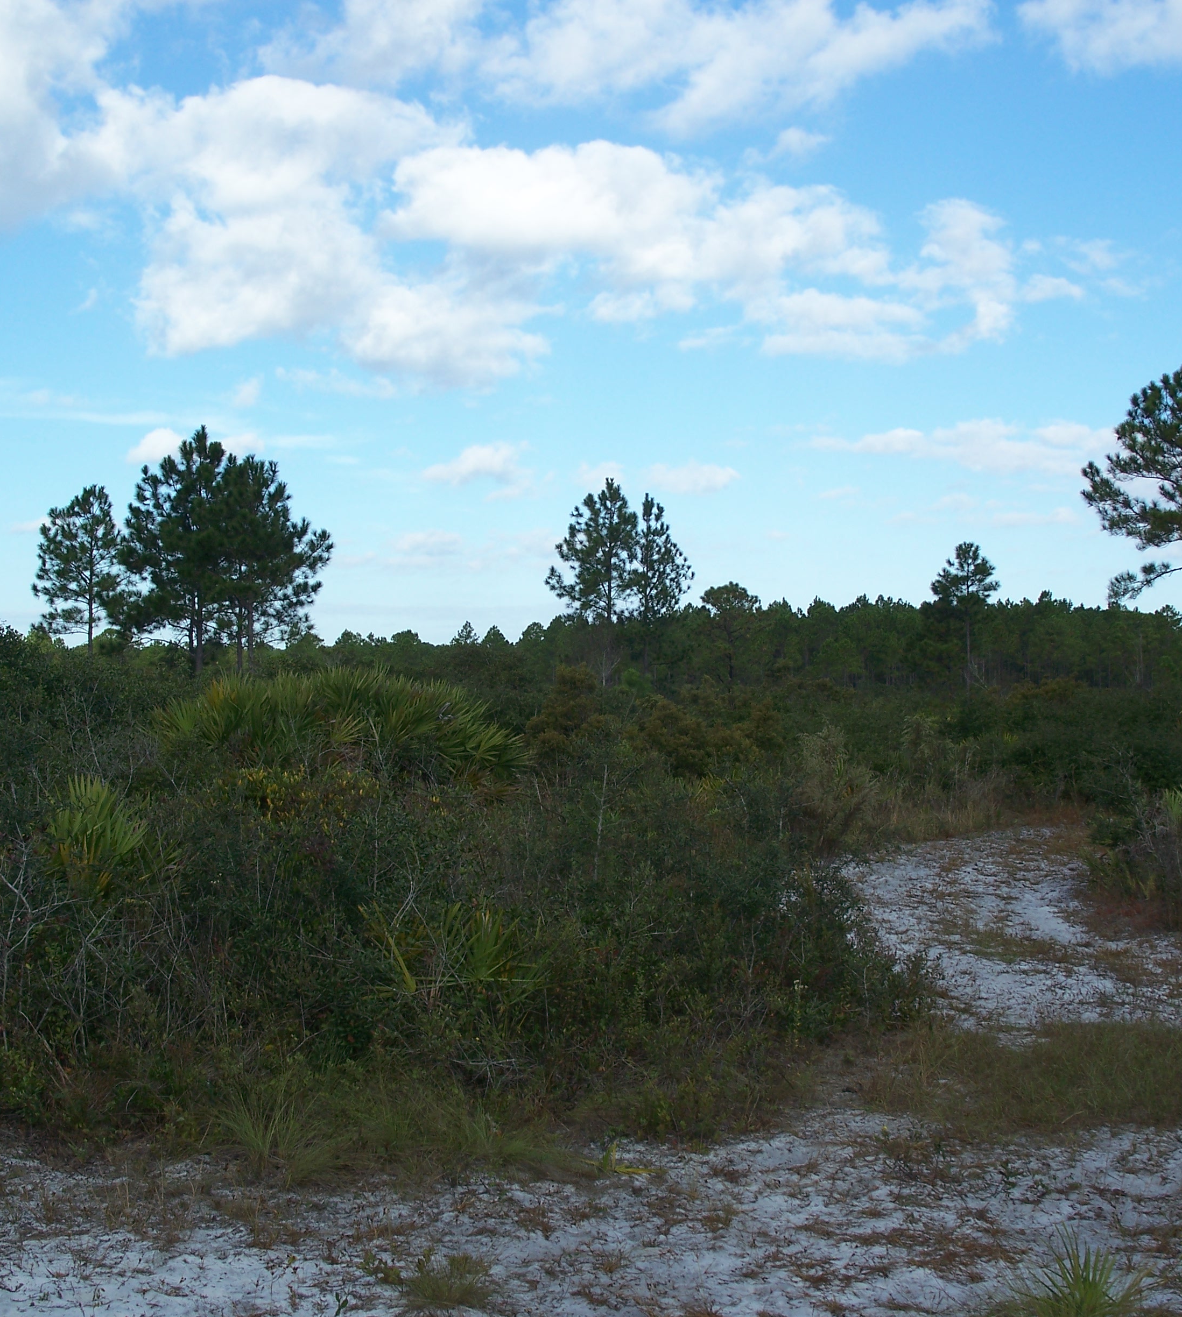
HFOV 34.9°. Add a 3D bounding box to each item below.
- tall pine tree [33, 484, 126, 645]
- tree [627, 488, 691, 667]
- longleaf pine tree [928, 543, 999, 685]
[{"bbox_3d":[-19.550,-2.328,72.000,3.680,8.760,3.680,0,0,0],"label":"tall pine tree"},{"bbox_3d":[2.850,-2.386,78.000,2.790,8.970,2.790,0,0,0],"label":"tree"},{"bbox_3d":[16.867,-1.549,85.000,3.110,7.400,3.110,0,0,0],"label":"longleaf pine tree"}]

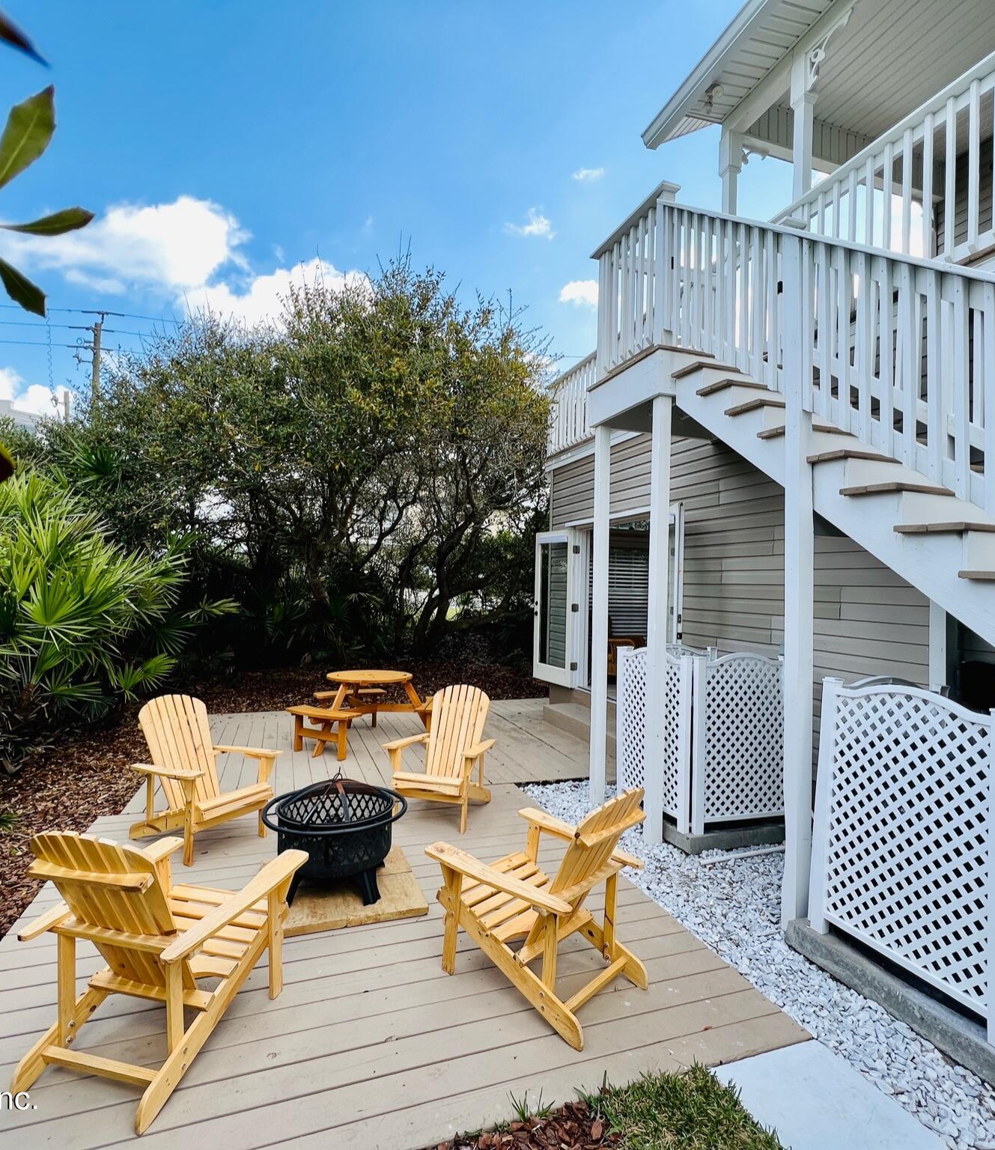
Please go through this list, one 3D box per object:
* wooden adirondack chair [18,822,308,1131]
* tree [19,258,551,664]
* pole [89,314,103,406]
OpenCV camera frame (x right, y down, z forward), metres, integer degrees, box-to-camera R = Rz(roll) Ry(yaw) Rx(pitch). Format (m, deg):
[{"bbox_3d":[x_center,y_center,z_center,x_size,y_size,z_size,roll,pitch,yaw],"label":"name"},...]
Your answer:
[{"bbox_3d":[-1.201,1.233,2.111,0.735,0.872,0.790,1,-2,11],"label":"wooden adirondack chair"},{"bbox_3d":[-3.700,-2.100,10.500,9.000,7.000,6.500,1,-2,0],"label":"tree"},{"bbox_3d":[-14.600,-3.750,21.000,0.320,11.300,0.320,1,-2,0],"label":"pole"}]

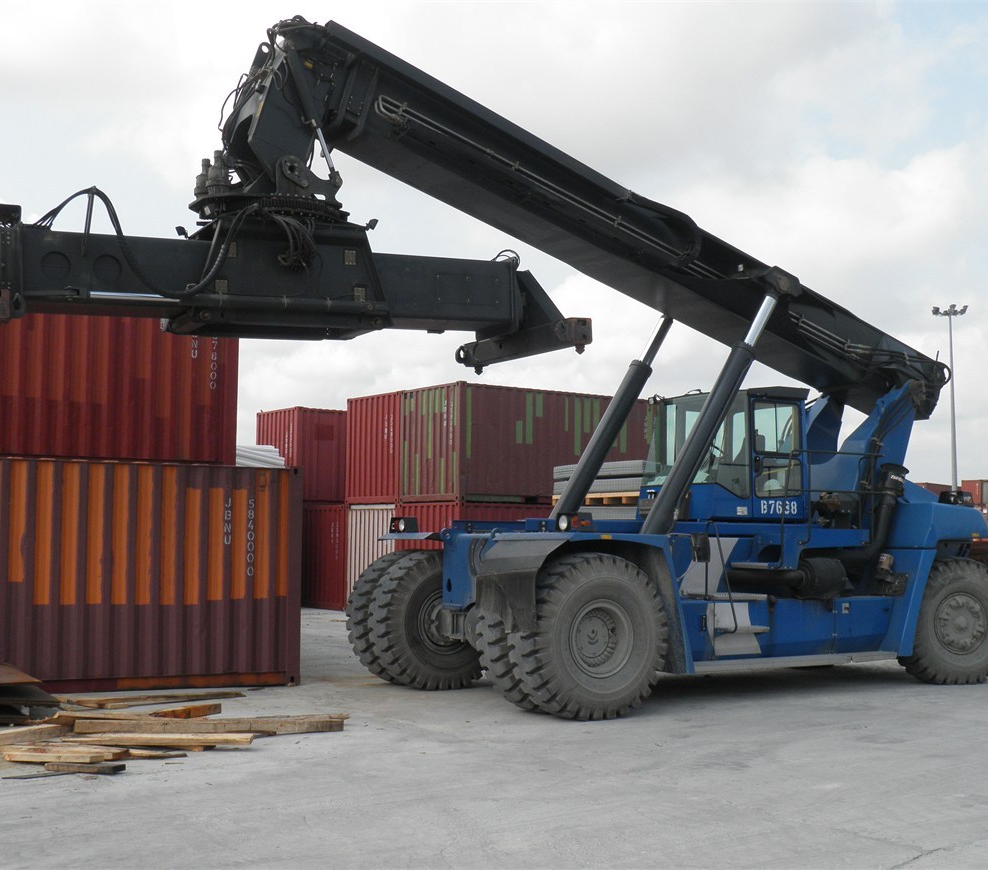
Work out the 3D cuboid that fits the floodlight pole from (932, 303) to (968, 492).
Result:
[{"bbox_3d":[38.534,0.035,115.392,2.930,22.400,2.637,-1,-5,18],"label":"floodlight pole"}]

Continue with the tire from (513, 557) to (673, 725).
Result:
[{"bbox_3d":[0.942,1.981,13.566,1.634,1.594,0.512,3,-5,-31],"label":"tire"}]

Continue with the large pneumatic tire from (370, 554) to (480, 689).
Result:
[{"bbox_3d":[-0.654,2.170,16.164,1.634,1.594,0.512,3,-5,-31],"label":"large pneumatic tire"}]

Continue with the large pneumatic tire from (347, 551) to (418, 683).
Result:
[{"bbox_3d":[-0.989,2.210,16.709,1.634,1.594,0.512,3,-5,-31],"label":"large pneumatic tire"}]

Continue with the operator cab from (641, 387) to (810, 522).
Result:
[{"bbox_3d":[2.734,0.276,16.965,1.580,1.630,1.640,3,-5,-31],"label":"operator cab"}]

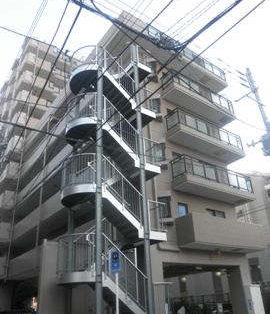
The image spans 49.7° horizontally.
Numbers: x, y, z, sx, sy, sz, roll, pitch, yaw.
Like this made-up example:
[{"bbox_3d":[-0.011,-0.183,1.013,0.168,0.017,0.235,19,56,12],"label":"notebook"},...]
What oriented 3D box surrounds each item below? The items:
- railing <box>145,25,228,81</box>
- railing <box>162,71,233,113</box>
[{"bbox_3d":[3.388,-6.468,19.677,7.201,0.877,1.112,16,-33,-33],"label":"railing"},{"bbox_3d":[4.138,-3.815,18.882,5.590,1.020,1.193,16,-33,-33],"label":"railing"}]

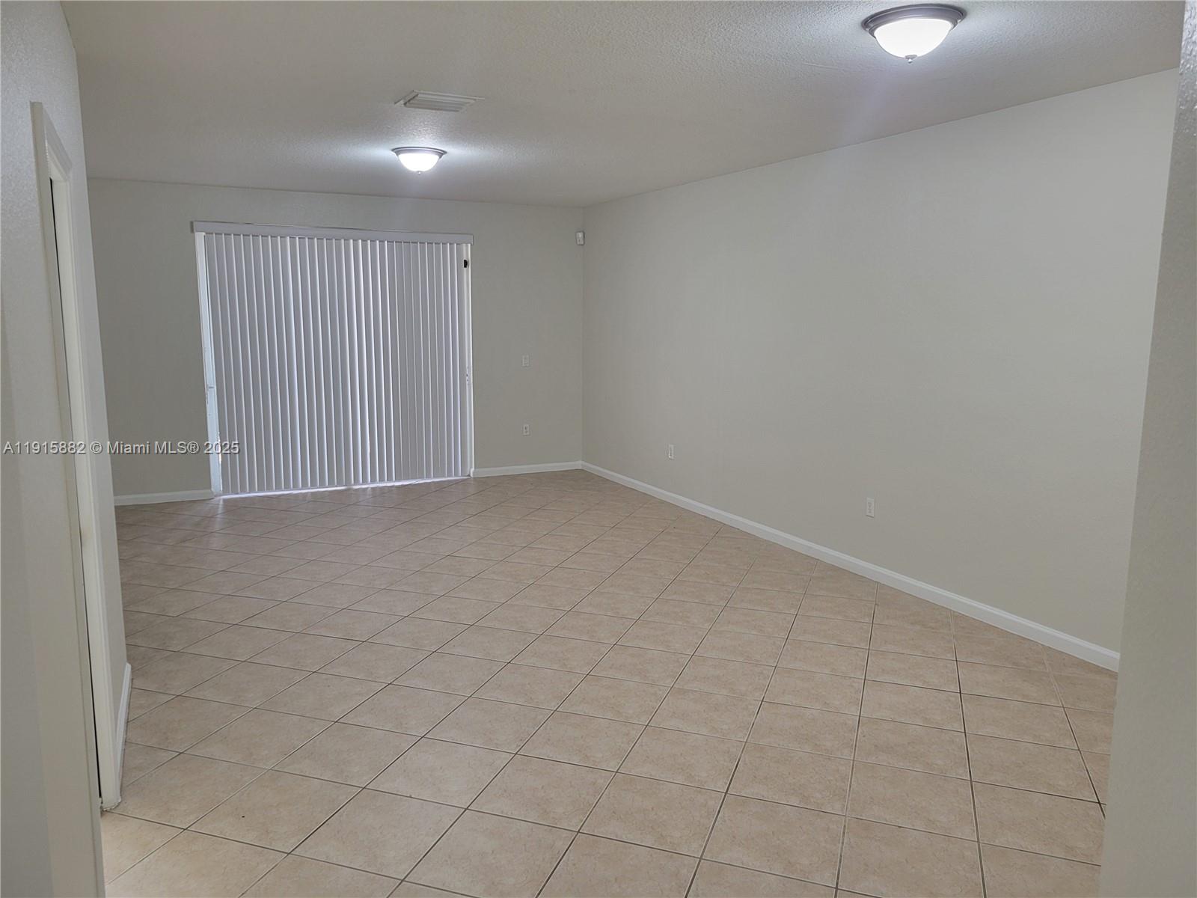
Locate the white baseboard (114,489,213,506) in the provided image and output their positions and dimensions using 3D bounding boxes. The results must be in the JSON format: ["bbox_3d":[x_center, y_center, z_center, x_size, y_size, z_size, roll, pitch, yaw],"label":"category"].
[{"bbox_3d":[-3.869,0.423,8.015,0.861,0.083,0.014,-4,10,-26],"label":"white baseboard"}]

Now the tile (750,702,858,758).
[{"bbox_3d":[0.847,1.149,3.700,0.395,0.010,0.395,3,9,19],"label":"tile"}]

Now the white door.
[{"bbox_3d":[-2.366,-0.826,8.485,2.472,2.379,0.110,-4,10,-26],"label":"white door"}]

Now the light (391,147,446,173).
[{"bbox_3d":[-1.171,-1.889,5.885,0.350,0.140,0.350,0,9,0],"label":"light"}]

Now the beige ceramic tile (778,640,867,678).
[{"bbox_3d":[1.115,1.036,4.459,0.395,0.010,0.395,3,9,19],"label":"beige ceramic tile"}]

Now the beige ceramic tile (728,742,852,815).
[{"bbox_3d":[0.707,1.197,3.270,0.400,0.010,0.400,3,9,19],"label":"beige ceramic tile"}]

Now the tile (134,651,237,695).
[{"bbox_3d":[-1.976,1.046,4.237,0.395,0.010,0.395,3,9,19],"label":"tile"}]

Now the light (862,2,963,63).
[{"bbox_3d":[1.172,-1.518,3.347,0.360,0.142,0.360,0,9,0],"label":"light"}]

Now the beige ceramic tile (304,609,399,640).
[{"bbox_3d":[-1.335,0.963,4.922,0.405,0.010,0.405,3,9,19],"label":"beige ceramic tile"}]

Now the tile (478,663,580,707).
[{"bbox_3d":[-0.309,1.088,4.144,0.405,0.010,0.405,3,9,19],"label":"tile"}]

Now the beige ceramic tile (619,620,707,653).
[{"bbox_3d":[0.350,0.998,4.775,0.405,0.010,0.405,3,9,19],"label":"beige ceramic tile"}]

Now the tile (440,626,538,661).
[{"bbox_3d":[-0.549,0.991,4.553,0.400,0.010,0.400,3,9,19],"label":"tile"}]

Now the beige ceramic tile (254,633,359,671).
[{"bbox_3d":[-1.466,1.020,4.537,0.405,0.010,0.405,3,9,19],"label":"beige ceramic tile"}]

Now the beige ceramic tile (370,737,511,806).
[{"bbox_3d":[-0.578,1.203,3.373,0.405,0.010,0.405,3,9,19],"label":"beige ceramic tile"}]

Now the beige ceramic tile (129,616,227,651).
[{"bbox_3d":[-2.226,0.967,4.749,0.395,0.010,0.395,3,9,19],"label":"beige ceramic tile"}]

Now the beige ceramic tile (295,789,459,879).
[{"bbox_3d":[-0.712,1.259,2.994,0.405,0.010,0.405,3,9,19],"label":"beige ceramic tile"}]

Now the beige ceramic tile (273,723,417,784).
[{"bbox_3d":[-0.951,1.161,3.423,0.400,0.010,0.400,3,9,19],"label":"beige ceramic tile"}]

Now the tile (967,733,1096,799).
[{"bbox_3d":[1.603,1.186,3.382,0.400,0.010,0.400,3,9,19],"label":"tile"}]

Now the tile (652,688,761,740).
[{"bbox_3d":[0.463,1.126,3.835,0.395,0.010,0.395,3,9,19],"label":"tile"}]

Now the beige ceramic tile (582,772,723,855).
[{"bbox_3d":[0.192,1.231,3.026,0.400,0.010,0.400,3,9,19],"label":"beige ceramic tile"}]

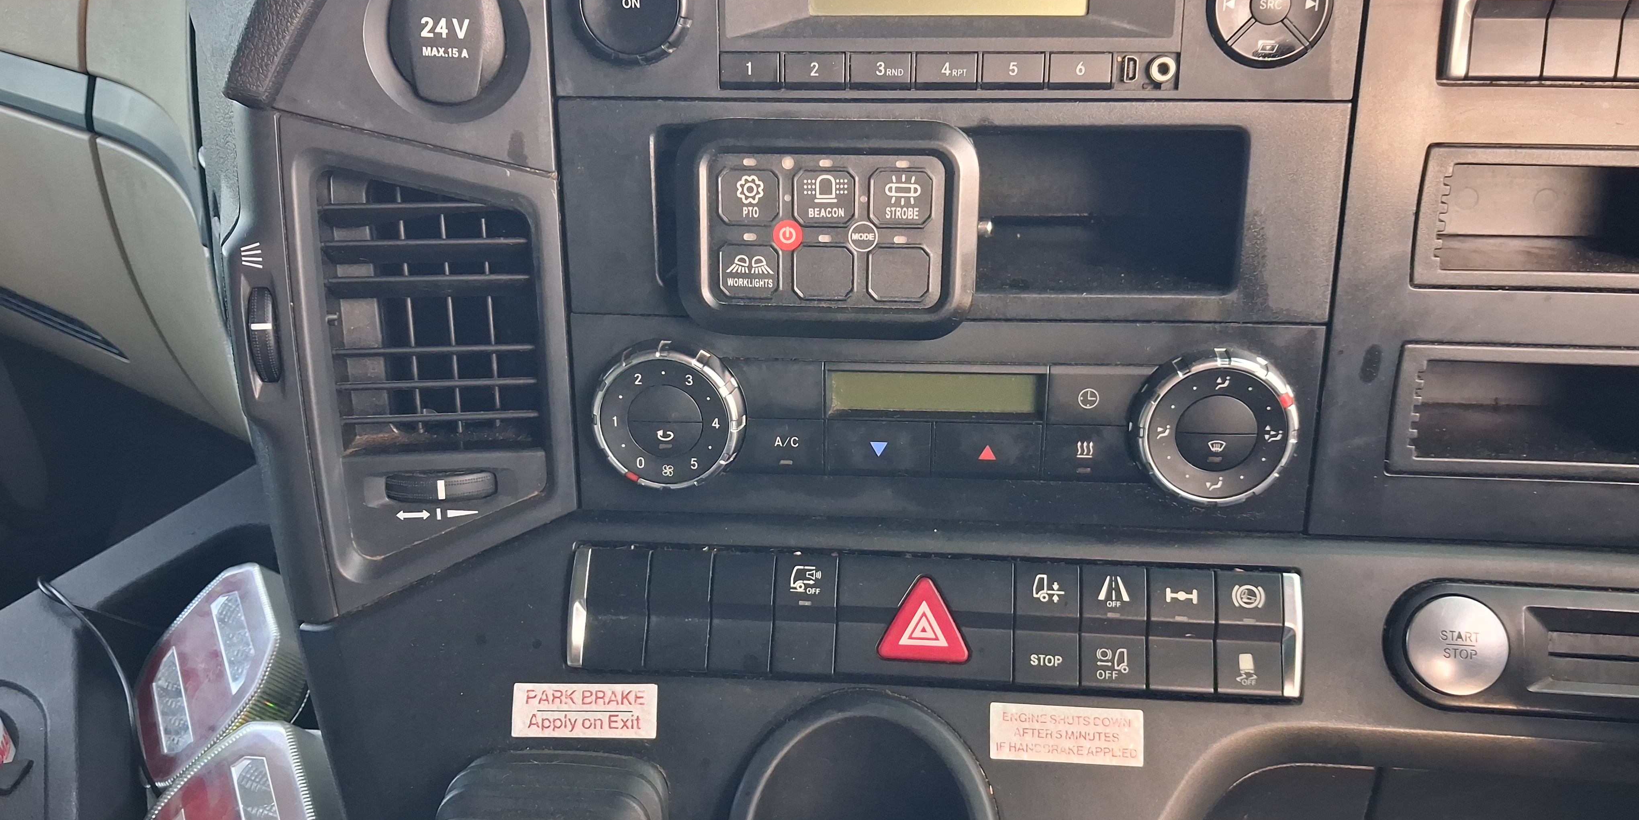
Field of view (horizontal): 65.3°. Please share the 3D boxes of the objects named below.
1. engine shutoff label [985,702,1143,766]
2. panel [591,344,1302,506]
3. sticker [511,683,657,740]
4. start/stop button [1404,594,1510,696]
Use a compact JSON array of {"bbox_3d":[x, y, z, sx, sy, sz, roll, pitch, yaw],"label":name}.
[{"bbox_3d":[0.081,0.107,0.420,0.050,0.018,0.001,1,-7,4],"label":"engine shutoff label"},{"bbox_3d":[0.040,0.005,0.419,0.230,0.050,0.020,1,14,5],"label":"panel"},{"bbox_3d":[-0.079,0.102,0.430,0.049,0.018,0.001,1,-7,4],"label":"sticker"},{"bbox_3d":[0.208,0.077,0.417,0.033,0.032,0.010,1,-7,4],"label":"start/stop button"}]

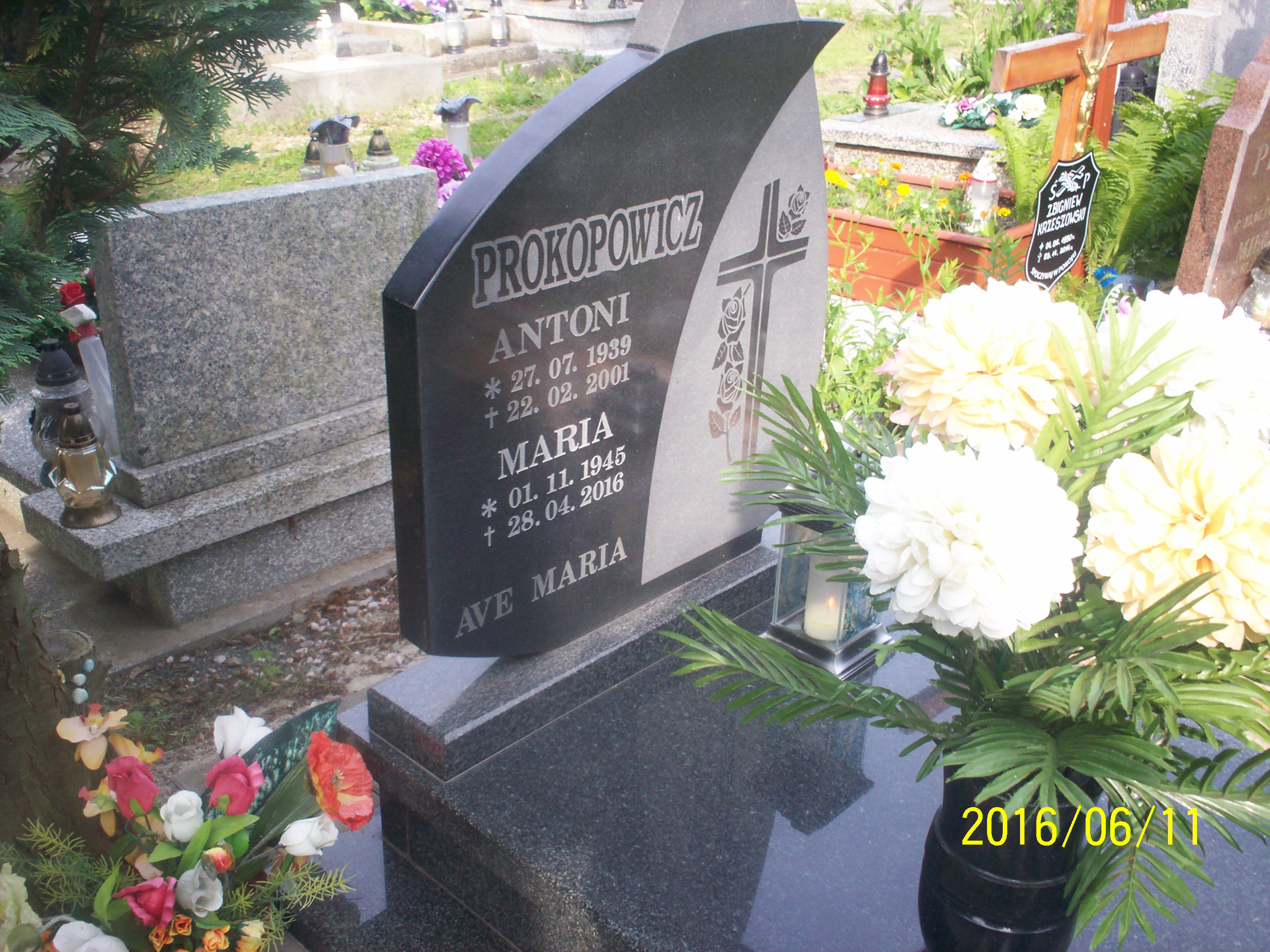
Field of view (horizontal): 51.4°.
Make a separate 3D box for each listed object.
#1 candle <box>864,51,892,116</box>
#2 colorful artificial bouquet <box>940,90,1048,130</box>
[{"bbox_3d":[1.040,-1.665,5.593,0.118,0.257,0.118,2,26,-1],"label":"candle"},{"bbox_3d":[1.500,-1.539,5.537,0.424,0.115,0.240,6,26,8],"label":"colorful artificial bouquet"}]

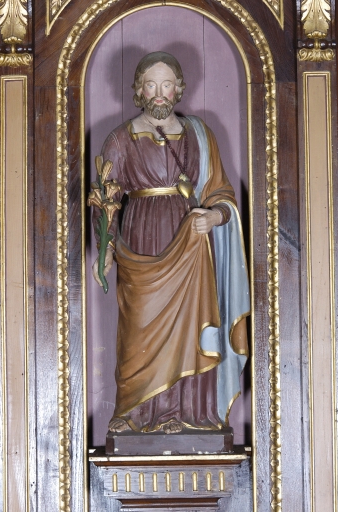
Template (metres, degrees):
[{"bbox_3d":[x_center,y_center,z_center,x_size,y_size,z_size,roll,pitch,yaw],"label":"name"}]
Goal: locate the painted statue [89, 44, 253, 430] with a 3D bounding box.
[{"bbox_3d":[0.005,-0.038,4.553,0.475,1.160,0.290,-1,-2,2],"label":"painted statue"}]

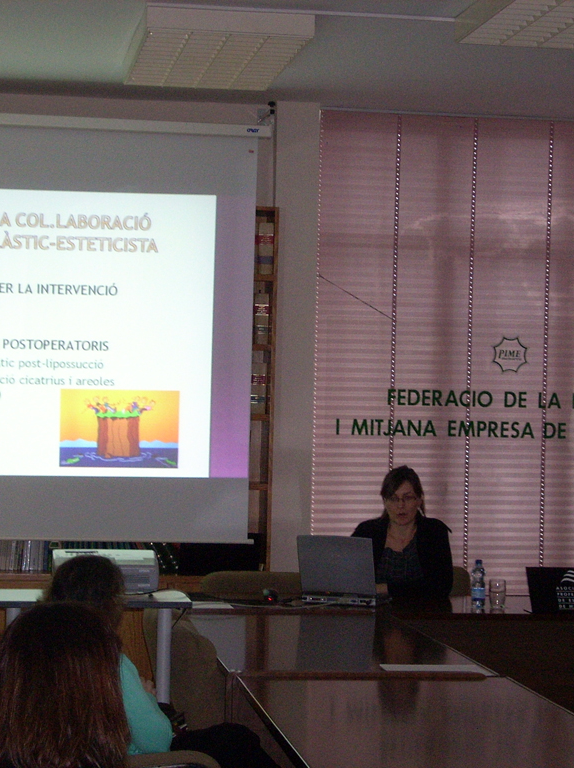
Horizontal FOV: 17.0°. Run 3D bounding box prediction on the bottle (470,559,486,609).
[{"bbox_3d":[0.754,0.786,7.556,0.061,0.191,0.061,1,-1,-9],"label":"bottle"}]

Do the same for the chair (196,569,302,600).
[{"bbox_3d":[-0.074,1.197,7.979,0.540,0.830,0.580,1,-1,-9],"label":"chair"}]

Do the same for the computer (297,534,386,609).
[{"bbox_3d":[0.223,0.743,7.618,0.295,0.255,0.330,1,-1,10],"label":"computer"}]

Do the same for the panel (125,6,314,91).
[{"bbox_3d":[-0.302,-1.349,7.824,0.629,0.080,1.286,1,-1,-9],"label":"panel"}]

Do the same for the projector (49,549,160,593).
[{"bbox_3d":[-0.600,0.612,6.250,0.335,0.105,0.255,1,3,-12],"label":"projector"}]

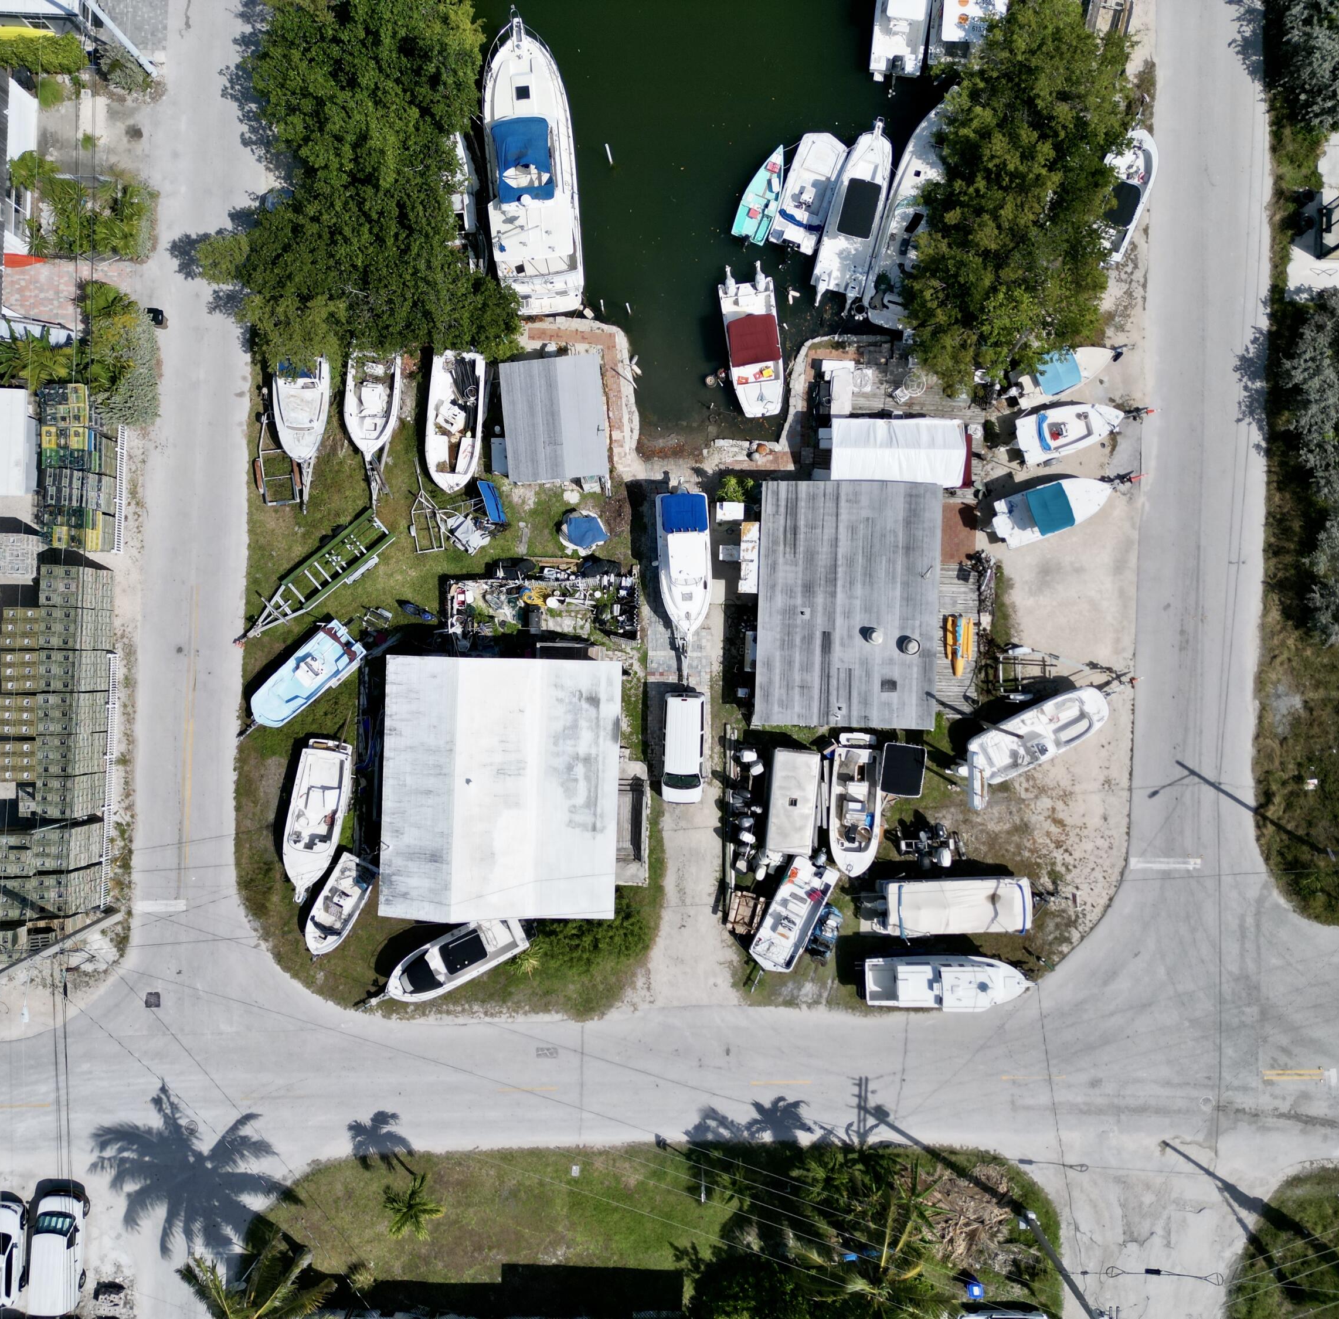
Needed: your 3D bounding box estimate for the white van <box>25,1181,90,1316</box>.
[{"bbox_3d":[-28.749,27.968,57.130,2.000,2.080,5.380,3,89,0],"label":"white van"}]

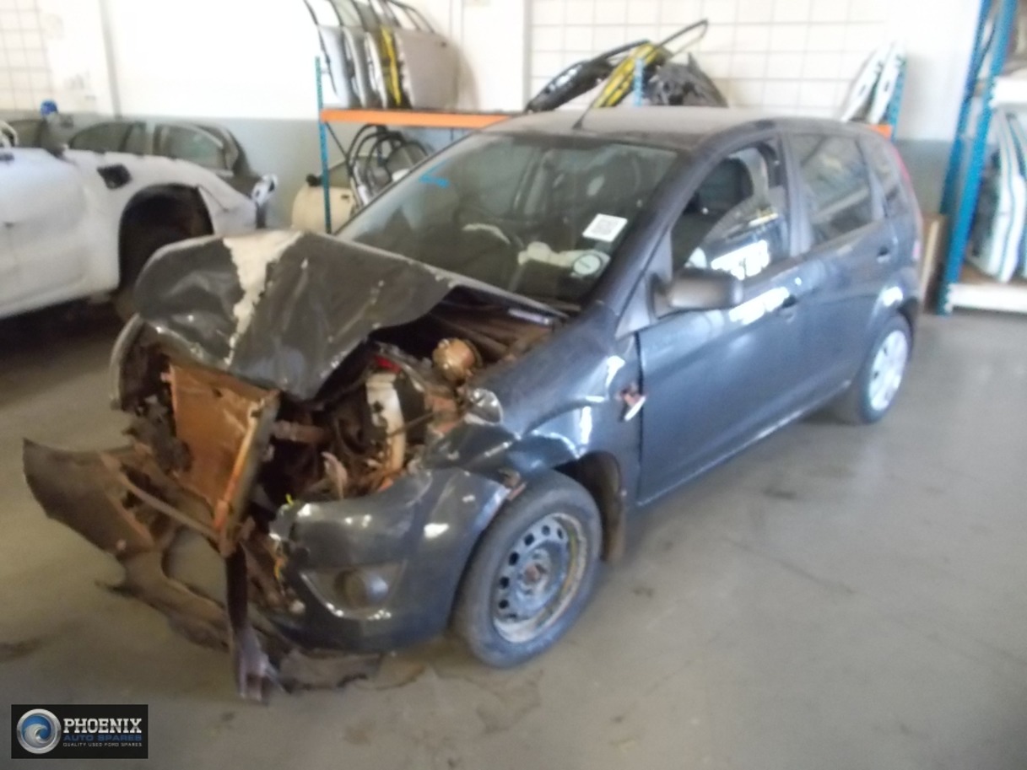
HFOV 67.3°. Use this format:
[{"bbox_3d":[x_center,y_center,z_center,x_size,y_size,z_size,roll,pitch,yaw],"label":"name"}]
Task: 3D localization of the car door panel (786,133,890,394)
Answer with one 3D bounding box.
[{"bbox_3d":[1.309,-0.485,3.169,0.860,1.000,0.220,-19,28,-41],"label":"car door panel"}]

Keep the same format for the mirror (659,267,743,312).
[{"bbox_3d":[0.538,-0.273,2.198,0.140,0.150,0.230,-19,28,-41],"label":"mirror"}]

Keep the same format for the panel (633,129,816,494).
[{"bbox_3d":[0.674,-0.266,2.584,1.120,1.020,0.220,-19,28,-41],"label":"panel"}]

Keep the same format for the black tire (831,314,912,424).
[{"bbox_3d":[1.765,-0.097,3.802,0.575,0.575,0.178,-19,28,-41],"label":"black tire"}]

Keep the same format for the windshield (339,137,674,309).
[{"bbox_3d":[-0.053,-0.685,2.748,1.320,0.140,0.780,20,59,42],"label":"windshield"}]

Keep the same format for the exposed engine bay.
[{"bbox_3d":[-0.692,0.208,2.460,1.080,0.840,1.500,-19,28,-41],"label":"exposed engine bay"}]

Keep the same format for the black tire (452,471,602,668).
[{"bbox_3d":[0.020,0.500,2.169,0.178,0.575,0.575,19,27,41],"label":"black tire"}]

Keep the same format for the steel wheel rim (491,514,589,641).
[{"bbox_3d":[0.045,0.509,2.147,0.120,0.390,0.390,19,27,41],"label":"steel wheel rim"}]

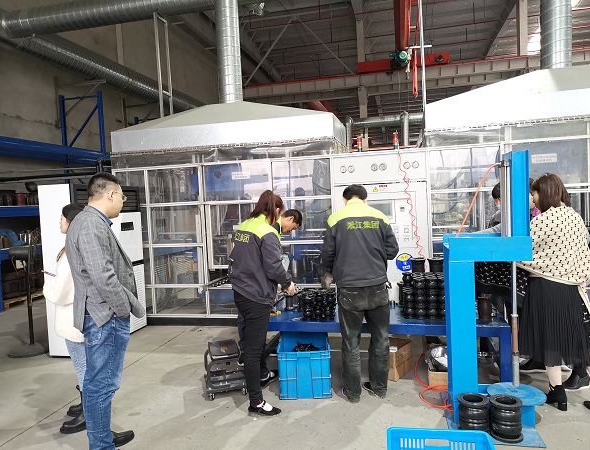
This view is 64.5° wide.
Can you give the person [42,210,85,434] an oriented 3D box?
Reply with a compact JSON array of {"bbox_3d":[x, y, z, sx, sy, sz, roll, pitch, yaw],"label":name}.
[{"bbox_3d":[-1.635,0.649,3.409,0.380,1.600,0.450,-3,3,-13],"label":"person"}]

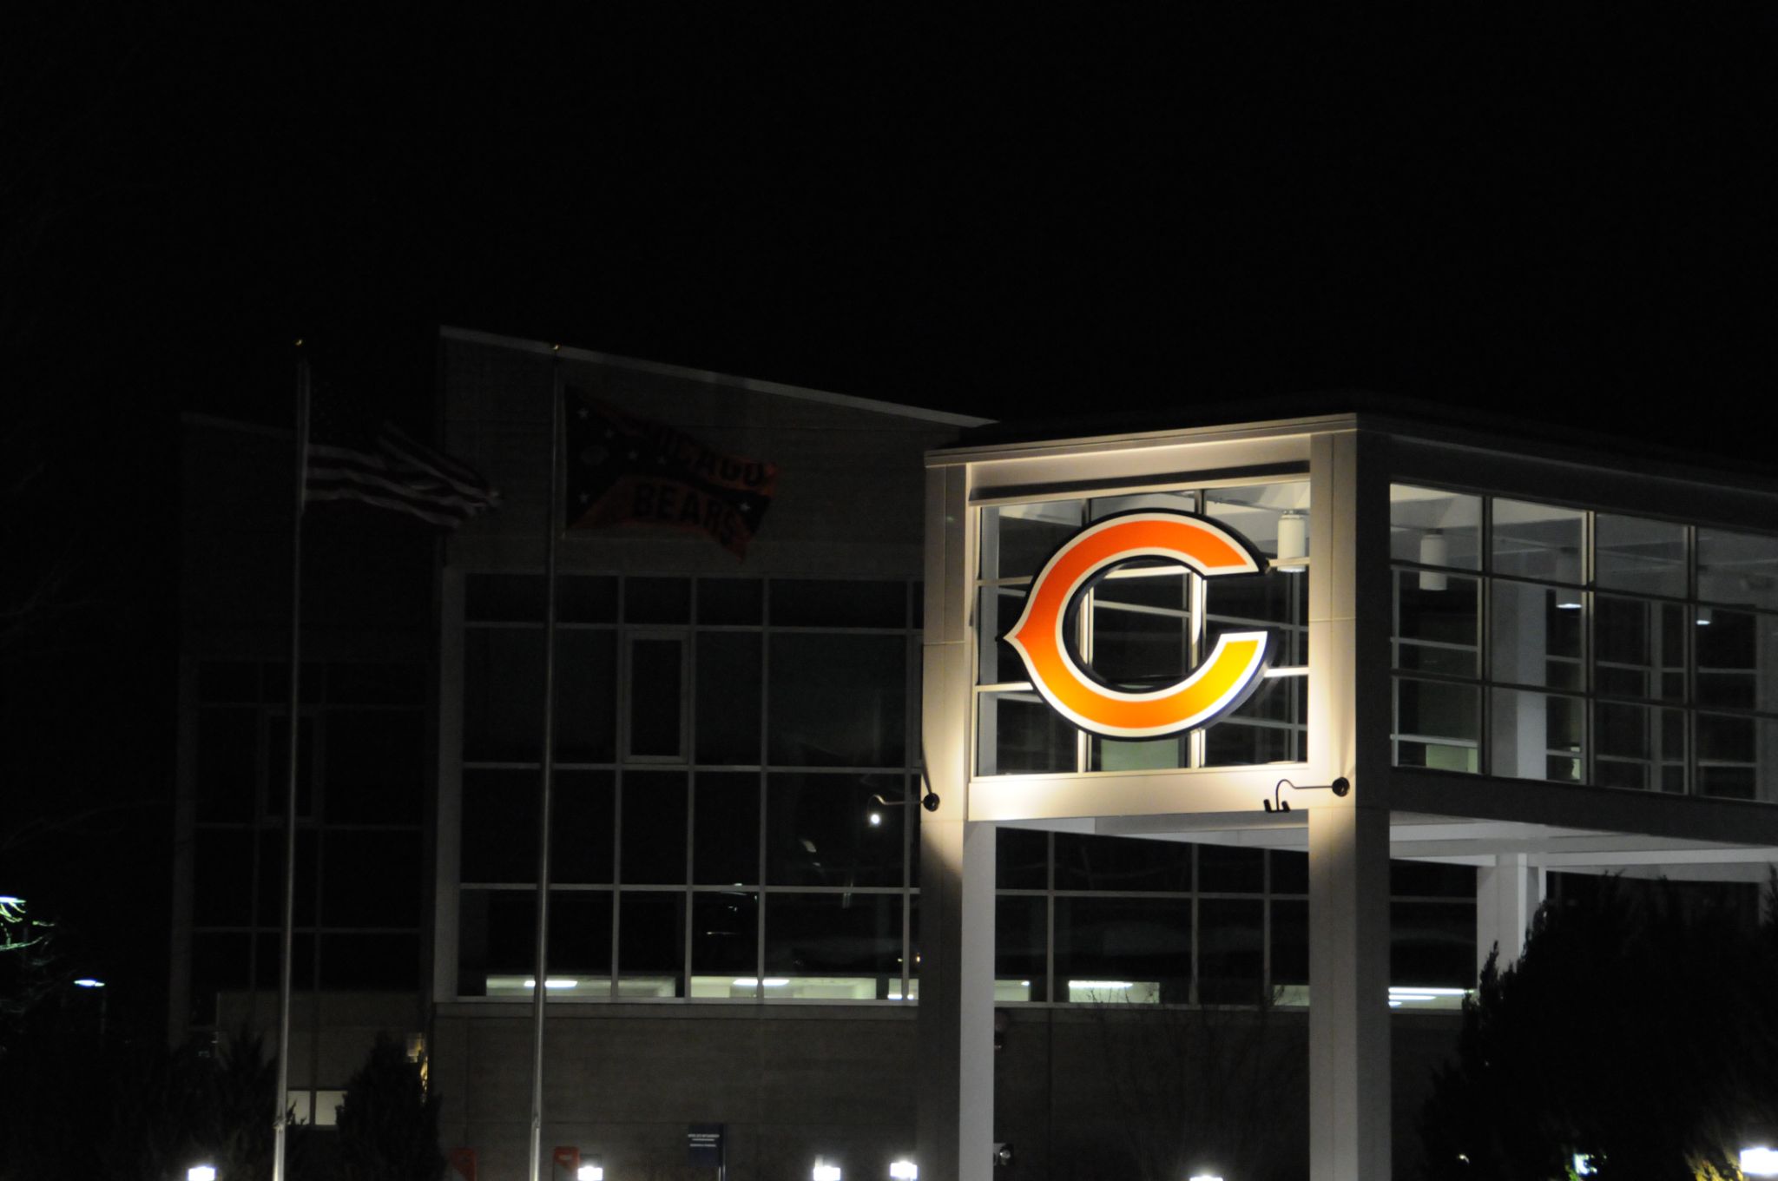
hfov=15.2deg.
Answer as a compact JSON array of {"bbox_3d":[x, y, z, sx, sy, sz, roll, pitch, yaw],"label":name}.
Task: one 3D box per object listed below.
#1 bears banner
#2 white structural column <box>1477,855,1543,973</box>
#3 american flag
[{"bbox_3d":[-2.318,-1.266,71.000,2.300,1.820,0.400,1,-6,-1],"label":"bears banner"},{"bbox_3d":[7.771,5.806,82.950,0.630,5.030,0.630,-4,-8,42],"label":"white structural column"},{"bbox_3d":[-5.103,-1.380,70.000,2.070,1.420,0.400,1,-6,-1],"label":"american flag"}]

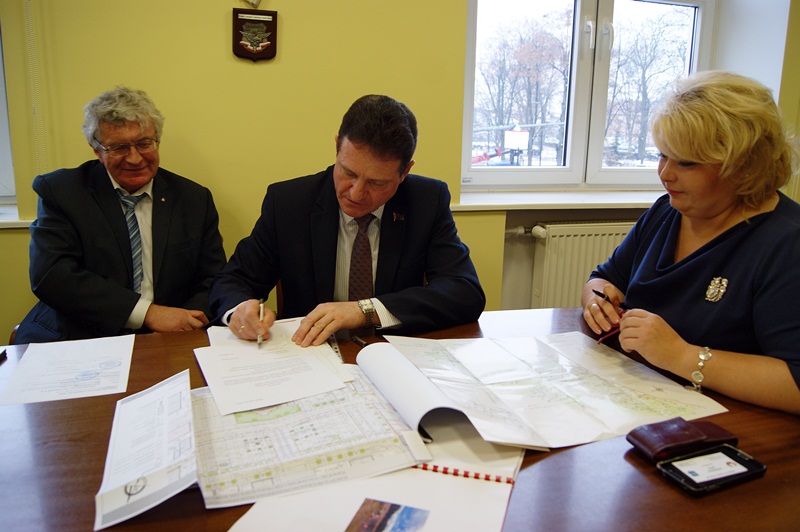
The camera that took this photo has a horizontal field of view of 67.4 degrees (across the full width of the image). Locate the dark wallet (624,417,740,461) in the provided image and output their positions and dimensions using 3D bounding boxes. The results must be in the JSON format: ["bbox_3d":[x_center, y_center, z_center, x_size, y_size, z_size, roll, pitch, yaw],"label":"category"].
[{"bbox_3d":[0.405,0.250,0.864,0.141,0.026,0.060,-3,13,-20],"label":"dark wallet"}]

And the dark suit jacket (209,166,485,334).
[{"bbox_3d":[-0.101,0.073,1.498,0.610,0.640,0.500,-1,12,-10],"label":"dark suit jacket"}]

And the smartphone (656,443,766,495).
[{"bbox_3d":[0.414,0.271,0.798,0.131,0.013,0.065,-5,13,-26],"label":"smartphone"}]

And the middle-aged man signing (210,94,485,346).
[{"bbox_3d":[-0.105,0.236,1.451,0.620,1.270,0.700,-1,12,-10],"label":"middle-aged man signing"}]

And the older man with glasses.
[{"bbox_3d":[-0.634,0.230,1.411,0.580,1.280,0.720,-4,13,-22],"label":"older man with glasses"}]

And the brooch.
[{"bbox_3d":[0.581,0.043,1.101,0.013,0.049,0.038,-2,25,-47],"label":"brooch"}]

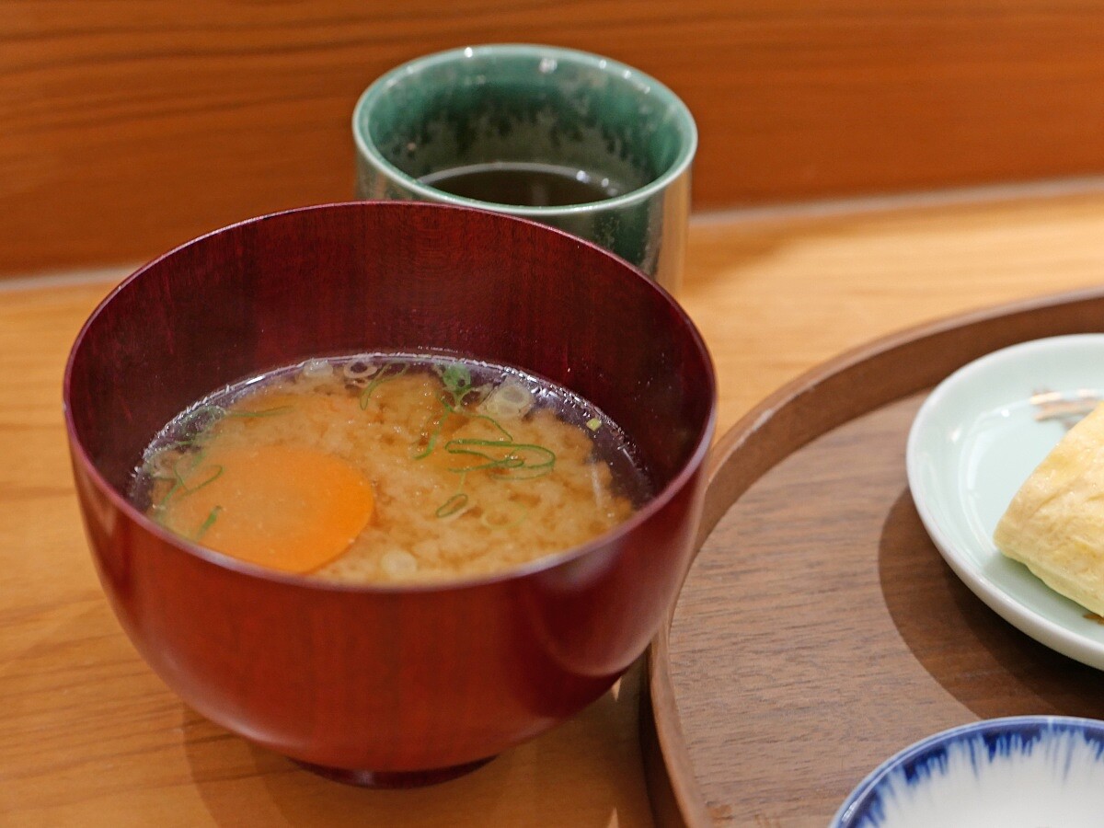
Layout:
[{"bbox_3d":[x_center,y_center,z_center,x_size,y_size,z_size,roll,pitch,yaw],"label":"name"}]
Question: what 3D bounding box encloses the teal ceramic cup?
[{"bbox_3d":[-0.007,-0.037,0.455,0.076,0.071,0.076,2,38,-2],"label":"teal ceramic cup"}]

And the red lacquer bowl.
[{"bbox_3d":[-0.030,0.023,0.371,0.115,0.077,0.115,4,38,0],"label":"red lacquer bowl"}]

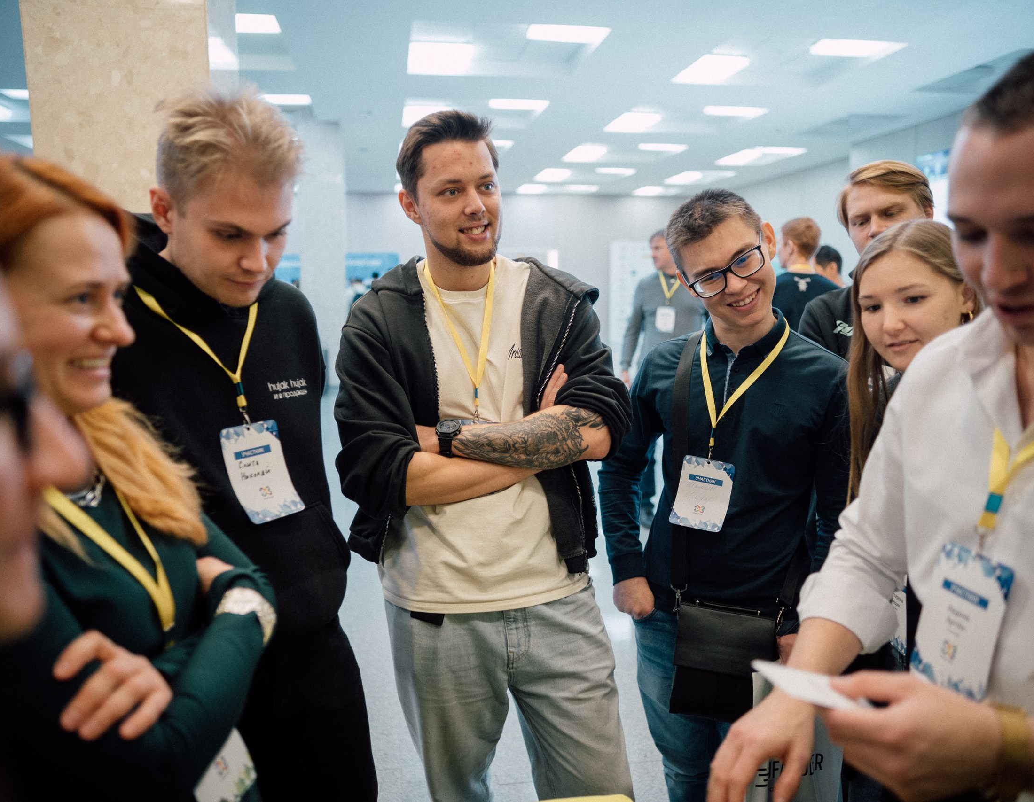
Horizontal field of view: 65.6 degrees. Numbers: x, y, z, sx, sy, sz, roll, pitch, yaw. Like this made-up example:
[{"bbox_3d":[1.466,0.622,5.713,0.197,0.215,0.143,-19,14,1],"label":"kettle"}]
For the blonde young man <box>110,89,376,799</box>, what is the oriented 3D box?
[{"bbox_3d":[-0.455,0.442,1.297,0.350,1.800,0.510,6,10,37],"label":"blonde young man"}]

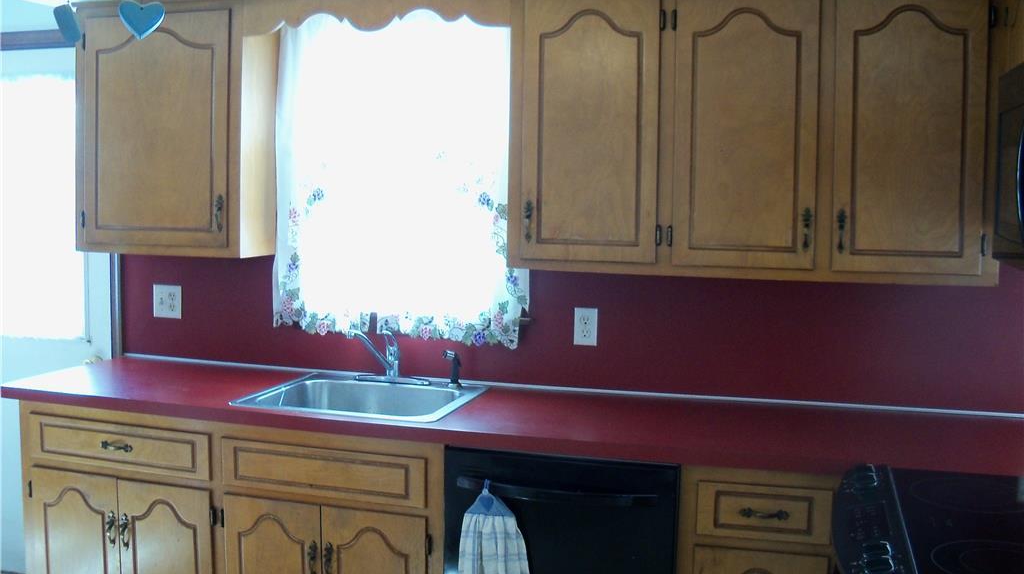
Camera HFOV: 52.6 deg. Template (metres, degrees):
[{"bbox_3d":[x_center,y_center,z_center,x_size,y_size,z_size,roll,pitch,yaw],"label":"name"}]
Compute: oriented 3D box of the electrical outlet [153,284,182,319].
[{"bbox_3d":[-1.180,0.051,3.541,0.115,0.115,0.008,2,5,15],"label":"electrical outlet"}]

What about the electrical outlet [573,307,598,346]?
[{"bbox_3d":[0.225,0.122,3.150,0.071,0.114,0.008,2,5,15],"label":"electrical outlet"}]

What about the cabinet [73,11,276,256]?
[{"bbox_3d":[-1.049,-0.485,3.291,0.614,0.769,0.333,2,5,15],"label":"cabinet"}]

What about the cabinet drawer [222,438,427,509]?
[{"bbox_3d":[-0.502,0.486,2.742,0.599,0.133,0.020,2,5,15],"label":"cabinet drawer"}]

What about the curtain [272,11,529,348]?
[{"bbox_3d":[-0.351,-0.345,3.188,0.850,1.030,0.080,2,5,15],"label":"curtain"}]

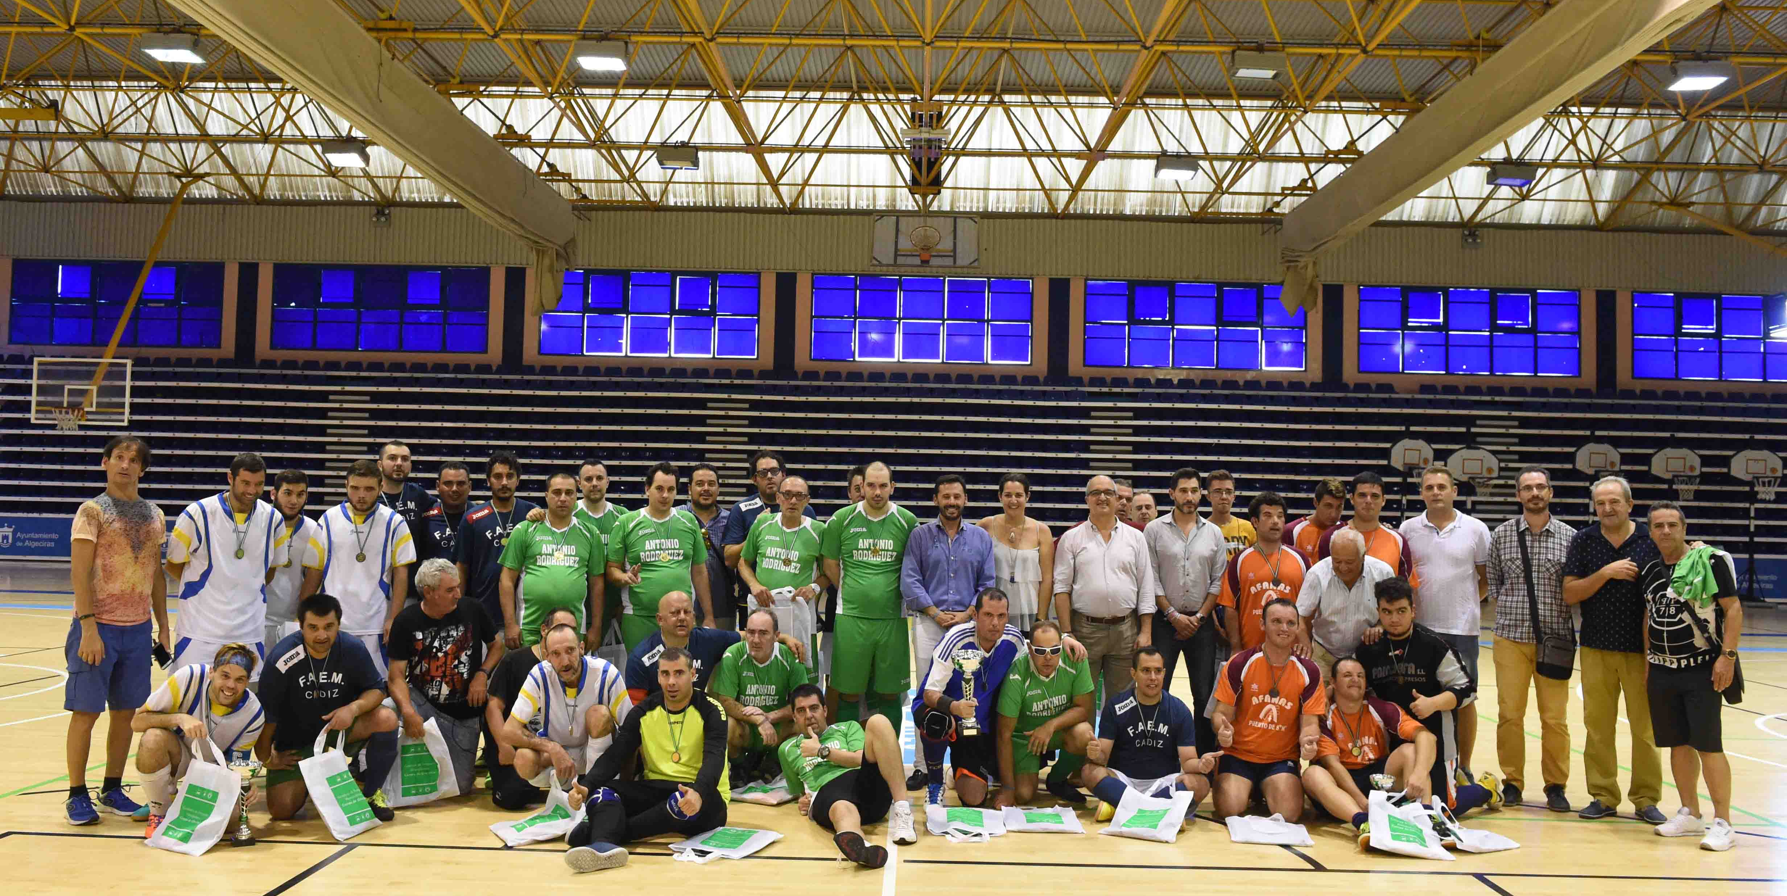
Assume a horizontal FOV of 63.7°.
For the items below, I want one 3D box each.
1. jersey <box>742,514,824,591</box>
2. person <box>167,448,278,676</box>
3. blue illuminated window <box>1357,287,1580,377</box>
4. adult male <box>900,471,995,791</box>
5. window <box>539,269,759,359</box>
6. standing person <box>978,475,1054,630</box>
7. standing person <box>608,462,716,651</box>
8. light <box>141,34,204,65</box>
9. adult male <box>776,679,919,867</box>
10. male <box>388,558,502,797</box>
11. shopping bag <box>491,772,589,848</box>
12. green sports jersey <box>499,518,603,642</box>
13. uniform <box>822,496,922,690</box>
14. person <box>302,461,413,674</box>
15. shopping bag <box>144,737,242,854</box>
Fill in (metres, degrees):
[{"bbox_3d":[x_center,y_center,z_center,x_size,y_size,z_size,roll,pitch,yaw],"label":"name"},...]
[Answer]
[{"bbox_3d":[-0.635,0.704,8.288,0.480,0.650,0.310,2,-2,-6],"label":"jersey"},{"bbox_3d":[-3.494,0.886,7.484,0.550,1.740,0.340,2,-2,-23],"label":"person"},{"bbox_3d":[11.547,-2.334,28.913,4.470,1.768,0.150,1,-2,1],"label":"blue illuminated window"},{"bbox_3d":[0.306,0.999,7.983,0.520,1.730,0.330,1,-2,1],"label":"adult male"},{"bbox_3d":[-5.069,-2.799,29.824,4.570,1.820,0.150,1,-2,1],"label":"window"},{"bbox_3d":[0.687,1.018,8.106,0.450,1.720,0.320,1,-2,3],"label":"standing person"},{"bbox_3d":[-1.297,0.959,7.955,0.570,1.745,0.370,2,-2,-5],"label":"standing person"},{"bbox_3d":[-10.145,-5.621,20.258,0.660,0.220,0.600,1,-2,1],"label":"light"},{"bbox_3d":[-0.224,1.452,6.667,0.650,0.700,1.050,2,-2,-5],"label":"adult male"},{"bbox_3d":[-2.383,1.184,7.596,0.620,1.197,0.750,2,-2,-12],"label":"male"},{"bbox_3d":[-1.654,1.679,6.670,0.430,0.170,0.360,-32,17,-31],"label":"shopping bag"},{"bbox_3d":[-1.939,0.751,8.106,0.580,0.720,0.360,2,-2,-12],"label":"green sports jersey"},{"bbox_3d":[-0.116,0.801,7.678,0.520,1.035,0.360,1,-2,-4],"label":"uniform"},{"bbox_3d":[-2.829,0.915,7.571,0.530,1.720,0.330,2,-2,-18],"label":"person"},{"bbox_3d":[-3.048,1.525,6.300,0.340,0.460,0.110,9,-33,22],"label":"shopping bag"}]

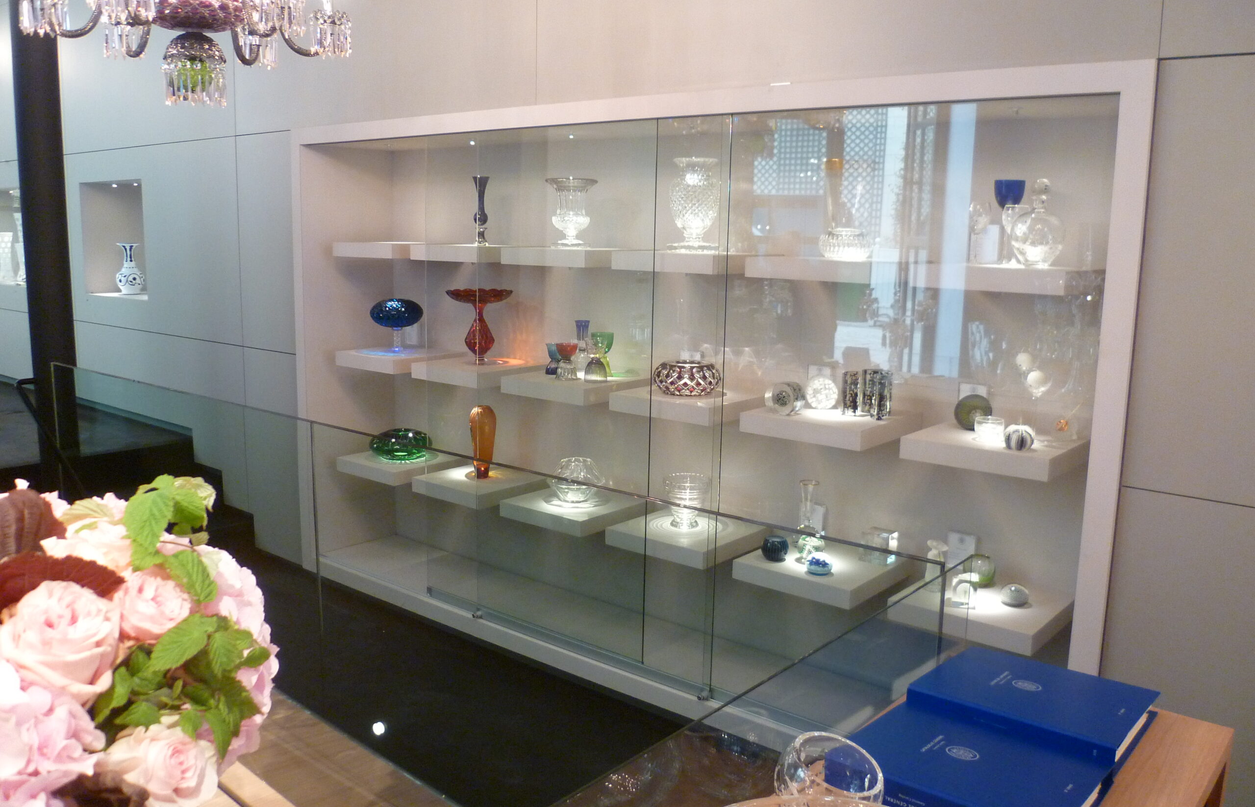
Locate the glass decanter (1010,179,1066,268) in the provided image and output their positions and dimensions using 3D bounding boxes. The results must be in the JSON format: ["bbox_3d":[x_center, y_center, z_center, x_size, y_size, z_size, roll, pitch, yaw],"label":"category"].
[{"bbox_3d":[1.138,-0.497,2.807,0.151,0.236,0.151,9,12,38],"label":"glass decanter"}]

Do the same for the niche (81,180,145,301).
[{"bbox_3d":[-2.724,-0.913,5.666,0.731,0.625,0.291,9,12,38],"label":"niche"}]

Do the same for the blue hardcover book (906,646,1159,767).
[{"bbox_3d":[0.654,0.472,1.626,0.305,0.048,0.272,9,12,38],"label":"blue hardcover book"}]

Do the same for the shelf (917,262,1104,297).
[{"bbox_3d":[1.091,-0.358,2.866,0.415,0.059,0.457,9,12,38],"label":"shelf"}]

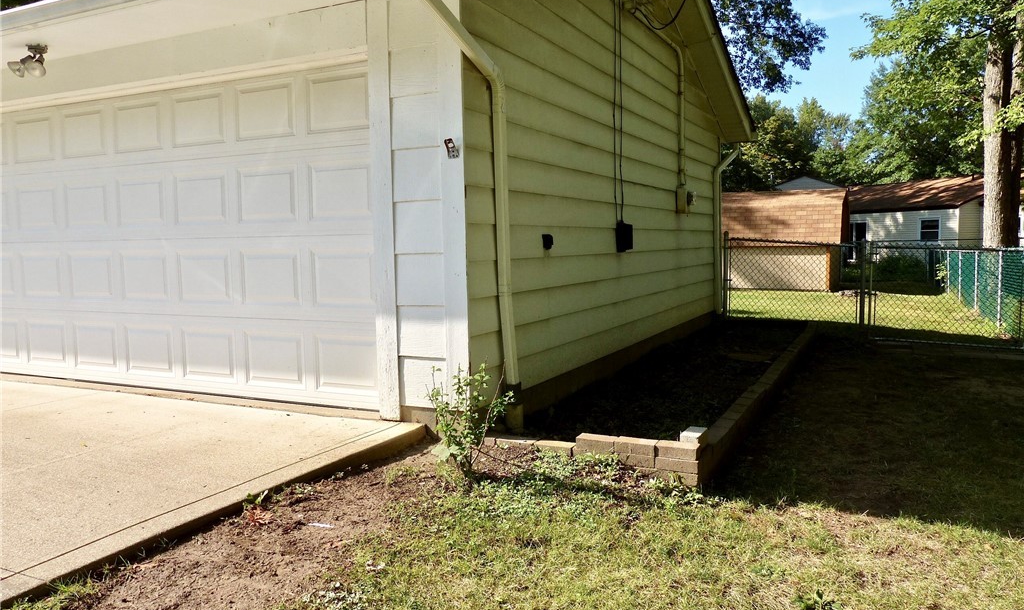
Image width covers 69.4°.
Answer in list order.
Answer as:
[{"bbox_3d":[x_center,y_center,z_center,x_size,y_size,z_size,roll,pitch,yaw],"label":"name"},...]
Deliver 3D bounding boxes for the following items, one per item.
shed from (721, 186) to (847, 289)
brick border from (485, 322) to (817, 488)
[{"bbox_3d":[8.020,-1.974,22.516,3.800,2.876,3.050,2,5,27],"label":"shed"},{"bbox_3d":[1.706,0.544,6.321,1.270,0.220,5.920,2,5,27],"label":"brick border"}]

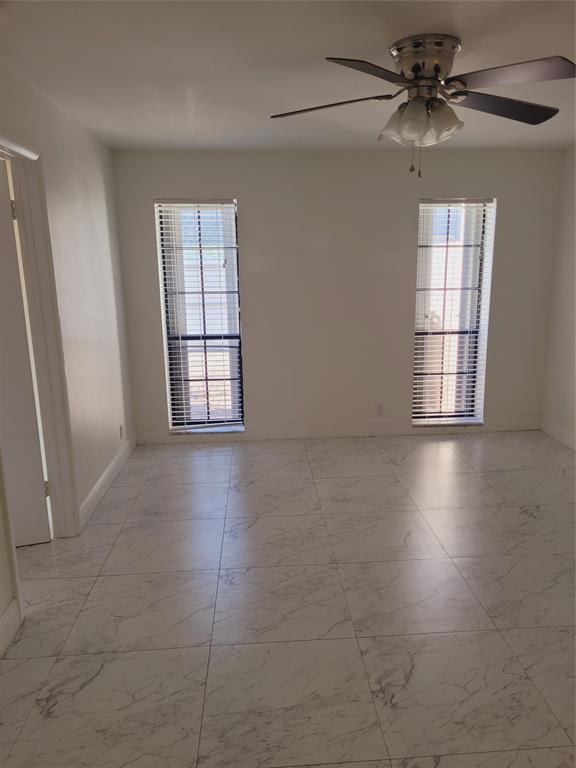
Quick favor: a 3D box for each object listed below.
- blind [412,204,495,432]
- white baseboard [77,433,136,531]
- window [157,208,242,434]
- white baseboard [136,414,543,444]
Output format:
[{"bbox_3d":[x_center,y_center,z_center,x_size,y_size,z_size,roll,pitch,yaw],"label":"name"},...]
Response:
[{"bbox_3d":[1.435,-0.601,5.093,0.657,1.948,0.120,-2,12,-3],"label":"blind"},{"bbox_3d":[-1.297,0.641,4.255,0.020,0.145,1.702,-2,12,-3],"label":"white baseboard"},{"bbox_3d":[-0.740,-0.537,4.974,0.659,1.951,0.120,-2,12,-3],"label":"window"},{"bbox_3d":[0.495,0.405,5.195,3.674,0.145,0.020,-2,12,-3],"label":"white baseboard"}]

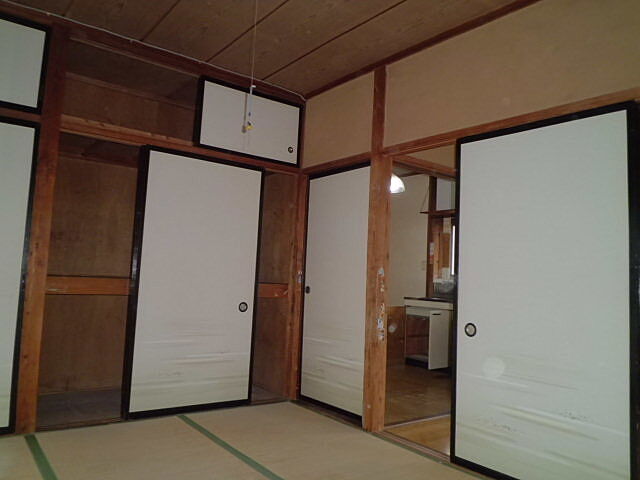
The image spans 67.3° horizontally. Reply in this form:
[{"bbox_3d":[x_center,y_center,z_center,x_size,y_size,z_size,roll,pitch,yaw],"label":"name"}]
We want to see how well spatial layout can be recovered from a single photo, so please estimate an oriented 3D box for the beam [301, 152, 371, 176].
[{"bbox_3d":[0.138,-0.547,3.578,0.080,0.056,0.781,6,-5,-38],"label":"beam"}]

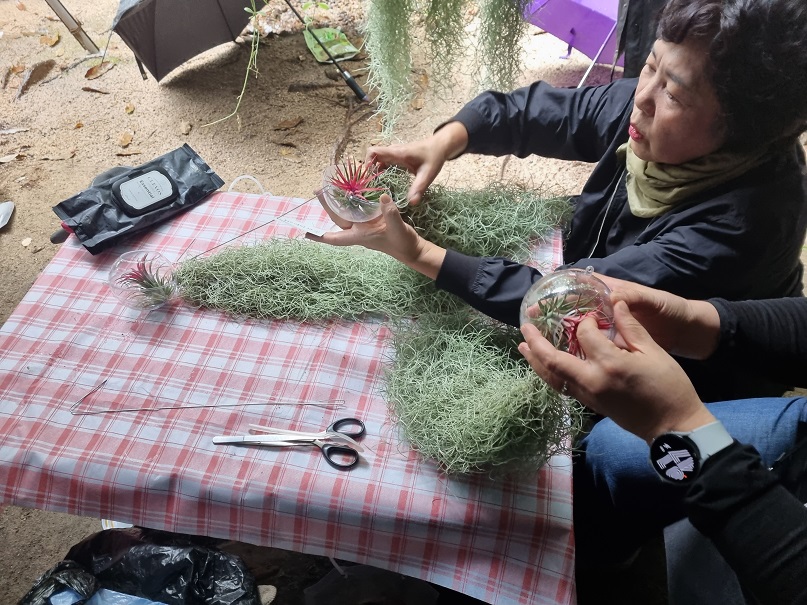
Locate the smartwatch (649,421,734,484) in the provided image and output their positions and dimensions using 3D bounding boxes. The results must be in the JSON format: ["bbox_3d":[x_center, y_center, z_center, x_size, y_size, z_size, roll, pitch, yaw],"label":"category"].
[{"bbox_3d":[0.212,0.111,0.453,0.045,0.058,0.042,-13,75,-39],"label":"smartwatch"}]

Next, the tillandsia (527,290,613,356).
[{"bbox_3d":[0.163,0.021,0.595,0.078,0.058,0.065,1,47,-1],"label":"tillandsia"}]

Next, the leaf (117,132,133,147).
[{"bbox_3d":[-0.902,-0.527,1.959,0.050,0.020,0.065,5,47,2],"label":"leaf"}]

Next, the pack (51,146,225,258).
[{"bbox_3d":[-0.469,-0.191,1.093,0.258,0.045,0.115,-36,83,-27],"label":"pack"}]

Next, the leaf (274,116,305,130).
[{"bbox_3d":[-0.387,-0.608,2.059,0.110,0.020,0.055,-30,55,-27],"label":"leaf"}]

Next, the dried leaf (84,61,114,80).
[{"bbox_3d":[-1.135,-0.866,2.263,0.075,0.030,0.120,33,54,26],"label":"dried leaf"}]

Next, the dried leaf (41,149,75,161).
[{"bbox_3d":[-1.081,-0.463,1.894,0.100,0.015,0.035,-13,48,-14],"label":"dried leaf"}]

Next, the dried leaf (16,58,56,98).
[{"bbox_3d":[-1.333,-0.811,2.195,0.110,0.040,0.250,4,47,1],"label":"dried leaf"}]

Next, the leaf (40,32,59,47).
[{"bbox_3d":[-1.421,-1.056,2.433,0.085,0.030,0.075,-28,54,-26],"label":"leaf"}]

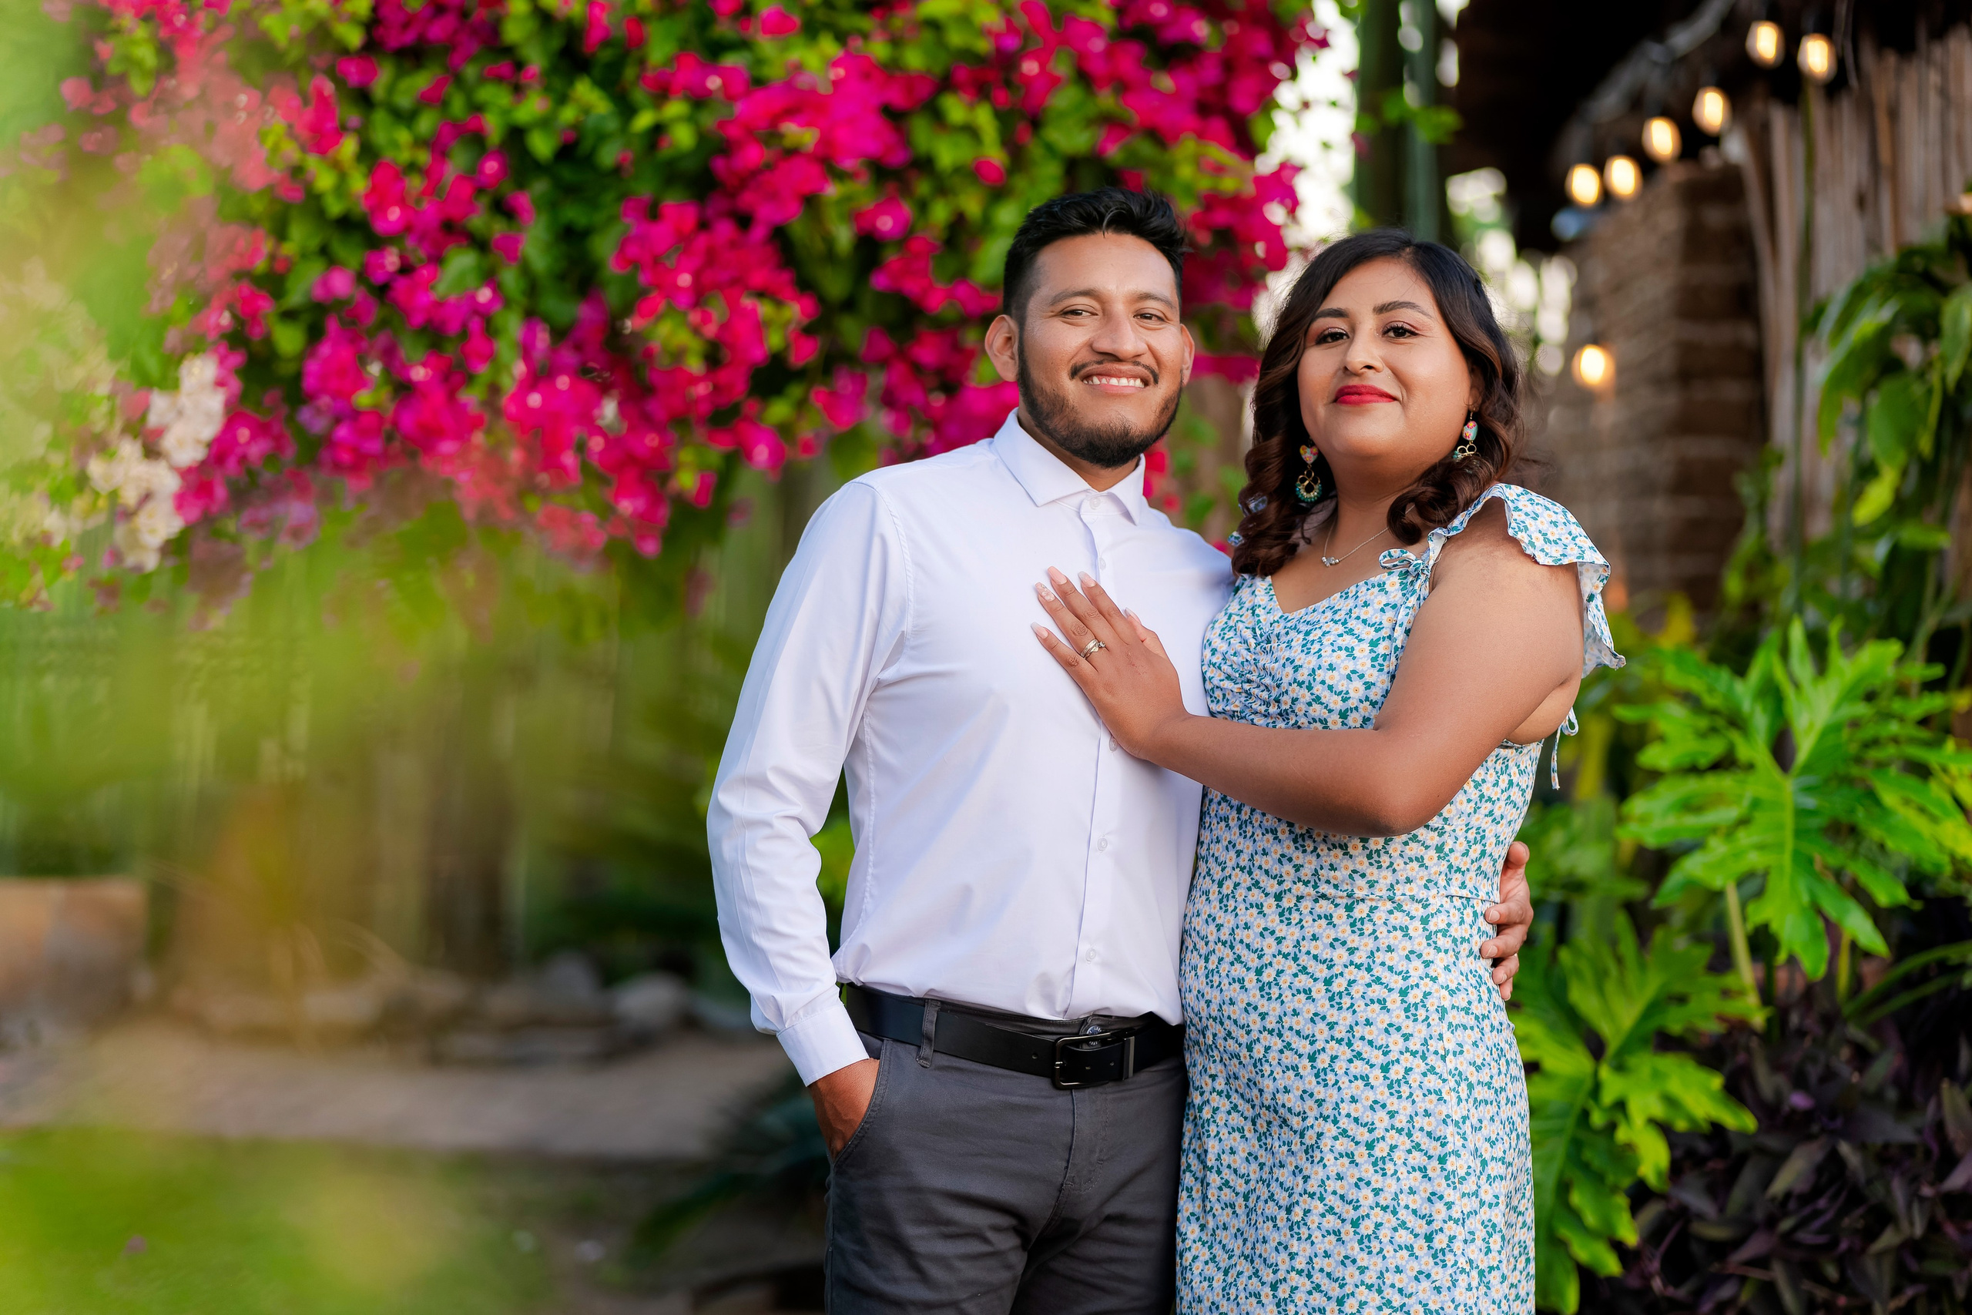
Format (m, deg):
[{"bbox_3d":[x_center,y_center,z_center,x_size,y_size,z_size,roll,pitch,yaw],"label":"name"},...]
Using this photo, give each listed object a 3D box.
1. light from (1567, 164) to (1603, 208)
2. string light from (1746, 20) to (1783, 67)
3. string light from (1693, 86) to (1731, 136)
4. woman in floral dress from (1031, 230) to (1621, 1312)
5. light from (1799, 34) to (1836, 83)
[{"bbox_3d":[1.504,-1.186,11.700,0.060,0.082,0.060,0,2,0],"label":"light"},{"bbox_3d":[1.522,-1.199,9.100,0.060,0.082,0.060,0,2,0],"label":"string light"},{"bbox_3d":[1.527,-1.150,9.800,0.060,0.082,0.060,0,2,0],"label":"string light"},{"bbox_3d":[0.295,0.450,4.080,0.520,1.640,0.420,1,2,36],"label":"woman in floral dress"},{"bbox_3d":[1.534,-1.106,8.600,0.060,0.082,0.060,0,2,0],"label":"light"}]

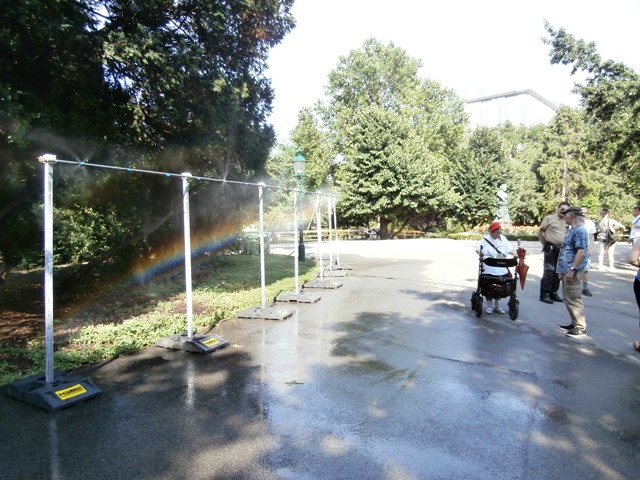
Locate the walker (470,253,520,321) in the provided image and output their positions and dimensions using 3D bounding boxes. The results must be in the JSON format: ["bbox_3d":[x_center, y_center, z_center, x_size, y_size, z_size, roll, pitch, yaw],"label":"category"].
[{"bbox_3d":[2.769,0.694,6.993,0.620,1.020,0.680,1,4,18],"label":"walker"}]

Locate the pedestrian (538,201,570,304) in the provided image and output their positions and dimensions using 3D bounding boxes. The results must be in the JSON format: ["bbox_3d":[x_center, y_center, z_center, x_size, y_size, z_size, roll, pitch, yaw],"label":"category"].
[{"bbox_3d":[4.274,0.206,8.083,0.580,1.810,0.420,-3,4,-30],"label":"pedestrian"}]

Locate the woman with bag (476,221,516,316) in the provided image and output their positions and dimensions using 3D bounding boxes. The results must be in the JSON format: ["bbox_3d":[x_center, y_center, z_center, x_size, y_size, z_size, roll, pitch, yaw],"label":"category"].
[{"bbox_3d":[2.877,0.442,7.248,0.600,1.470,0.420,0,4,9],"label":"woman with bag"}]

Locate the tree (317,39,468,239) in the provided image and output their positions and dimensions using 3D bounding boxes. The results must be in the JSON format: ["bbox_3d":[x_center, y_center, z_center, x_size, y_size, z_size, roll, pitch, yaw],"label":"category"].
[{"bbox_3d":[4.417,-6.297,27.800,9.200,12.400,8.800,-1,3,0],"label":"tree"}]

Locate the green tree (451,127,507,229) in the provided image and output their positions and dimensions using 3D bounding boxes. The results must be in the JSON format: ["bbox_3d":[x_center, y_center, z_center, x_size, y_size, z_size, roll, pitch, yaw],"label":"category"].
[{"bbox_3d":[11.967,-4.643,33.500,4.700,8.000,4.600,-1,3,0],"label":"green tree"}]

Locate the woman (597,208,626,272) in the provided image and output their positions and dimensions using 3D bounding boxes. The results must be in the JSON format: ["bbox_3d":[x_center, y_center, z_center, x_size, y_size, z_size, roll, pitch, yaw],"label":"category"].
[{"bbox_3d":[7.902,-0.016,12.051,0.620,1.700,0.420,-2,4,-23],"label":"woman"}]

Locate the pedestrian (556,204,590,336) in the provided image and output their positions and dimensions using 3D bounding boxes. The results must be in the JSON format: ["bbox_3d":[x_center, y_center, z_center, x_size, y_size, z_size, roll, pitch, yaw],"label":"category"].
[{"bbox_3d":[3.374,0.404,5.891,0.400,1.700,0.470,0,4,12],"label":"pedestrian"}]

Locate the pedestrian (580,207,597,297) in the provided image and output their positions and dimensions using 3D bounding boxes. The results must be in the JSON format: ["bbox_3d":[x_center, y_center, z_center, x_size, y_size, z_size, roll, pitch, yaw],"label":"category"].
[{"bbox_3d":[5.217,0.209,8.797,0.500,1.700,0.360,-1,4,-6],"label":"pedestrian"}]

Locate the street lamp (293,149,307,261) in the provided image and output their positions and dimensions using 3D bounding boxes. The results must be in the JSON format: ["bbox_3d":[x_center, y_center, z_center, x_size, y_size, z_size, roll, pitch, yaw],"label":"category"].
[{"bbox_3d":[-0.650,-1.163,15.013,0.450,3.800,0.450,-1,3,0],"label":"street lamp"}]

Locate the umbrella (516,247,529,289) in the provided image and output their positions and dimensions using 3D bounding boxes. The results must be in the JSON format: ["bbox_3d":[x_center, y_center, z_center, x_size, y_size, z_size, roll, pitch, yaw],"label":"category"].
[{"bbox_3d":[3.220,0.400,7.100,0.190,0.780,0.170,-5,3,0],"label":"umbrella"}]

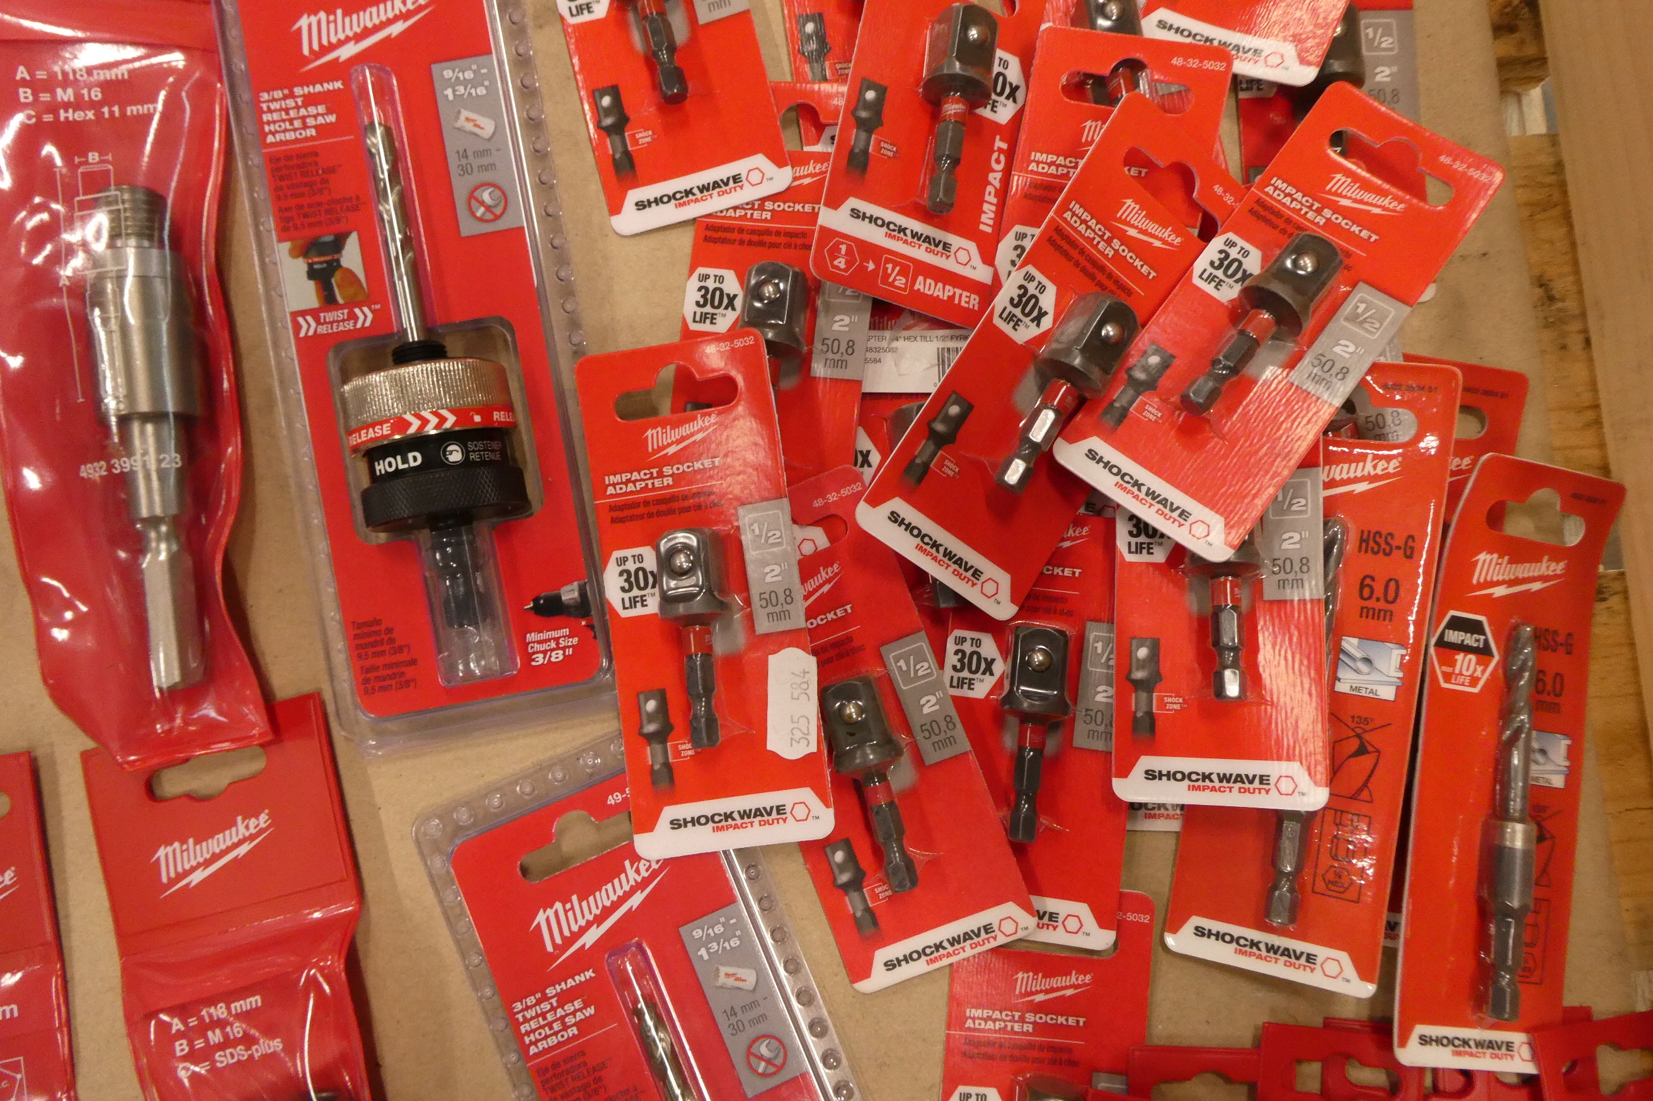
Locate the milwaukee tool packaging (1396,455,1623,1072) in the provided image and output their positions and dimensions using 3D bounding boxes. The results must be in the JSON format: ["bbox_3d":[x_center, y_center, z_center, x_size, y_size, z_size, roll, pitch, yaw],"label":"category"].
[{"bbox_3d":[0.169,0.051,0.294,0.047,0.016,0.145,8,86,-15],"label":"milwaukee tool packaging"}]

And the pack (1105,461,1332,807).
[{"bbox_3d":[0.089,-0.004,0.280,0.047,0.018,0.123,0,84,8],"label":"pack"}]

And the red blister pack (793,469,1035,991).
[{"bbox_3d":[0.008,0.043,0.295,0.047,0.018,0.123,-21,85,2],"label":"red blister pack"}]

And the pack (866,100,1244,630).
[{"bbox_3d":[0.059,-0.045,0.286,0.047,0.018,0.123,34,86,-13],"label":"pack"}]

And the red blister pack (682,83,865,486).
[{"bbox_3d":[-0.014,-0.059,0.298,0.047,0.018,0.123,6,80,5],"label":"red blister pack"}]

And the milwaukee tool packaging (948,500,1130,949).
[{"bbox_3d":[0.051,0.032,0.297,0.047,0.018,0.123,6,84,4],"label":"milwaukee tool packaging"}]

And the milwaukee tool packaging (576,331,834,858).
[{"bbox_3d":[-0.031,0.007,0.288,0.047,0.018,0.123,-10,81,6],"label":"milwaukee tool packaging"}]

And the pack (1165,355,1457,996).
[{"bbox_3d":[0.113,0.027,0.287,0.047,0.013,0.146,8,89,16],"label":"pack"}]

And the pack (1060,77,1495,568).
[{"bbox_3d":[0.106,-0.060,0.285,0.047,0.018,0.123,36,81,18],"label":"pack"}]

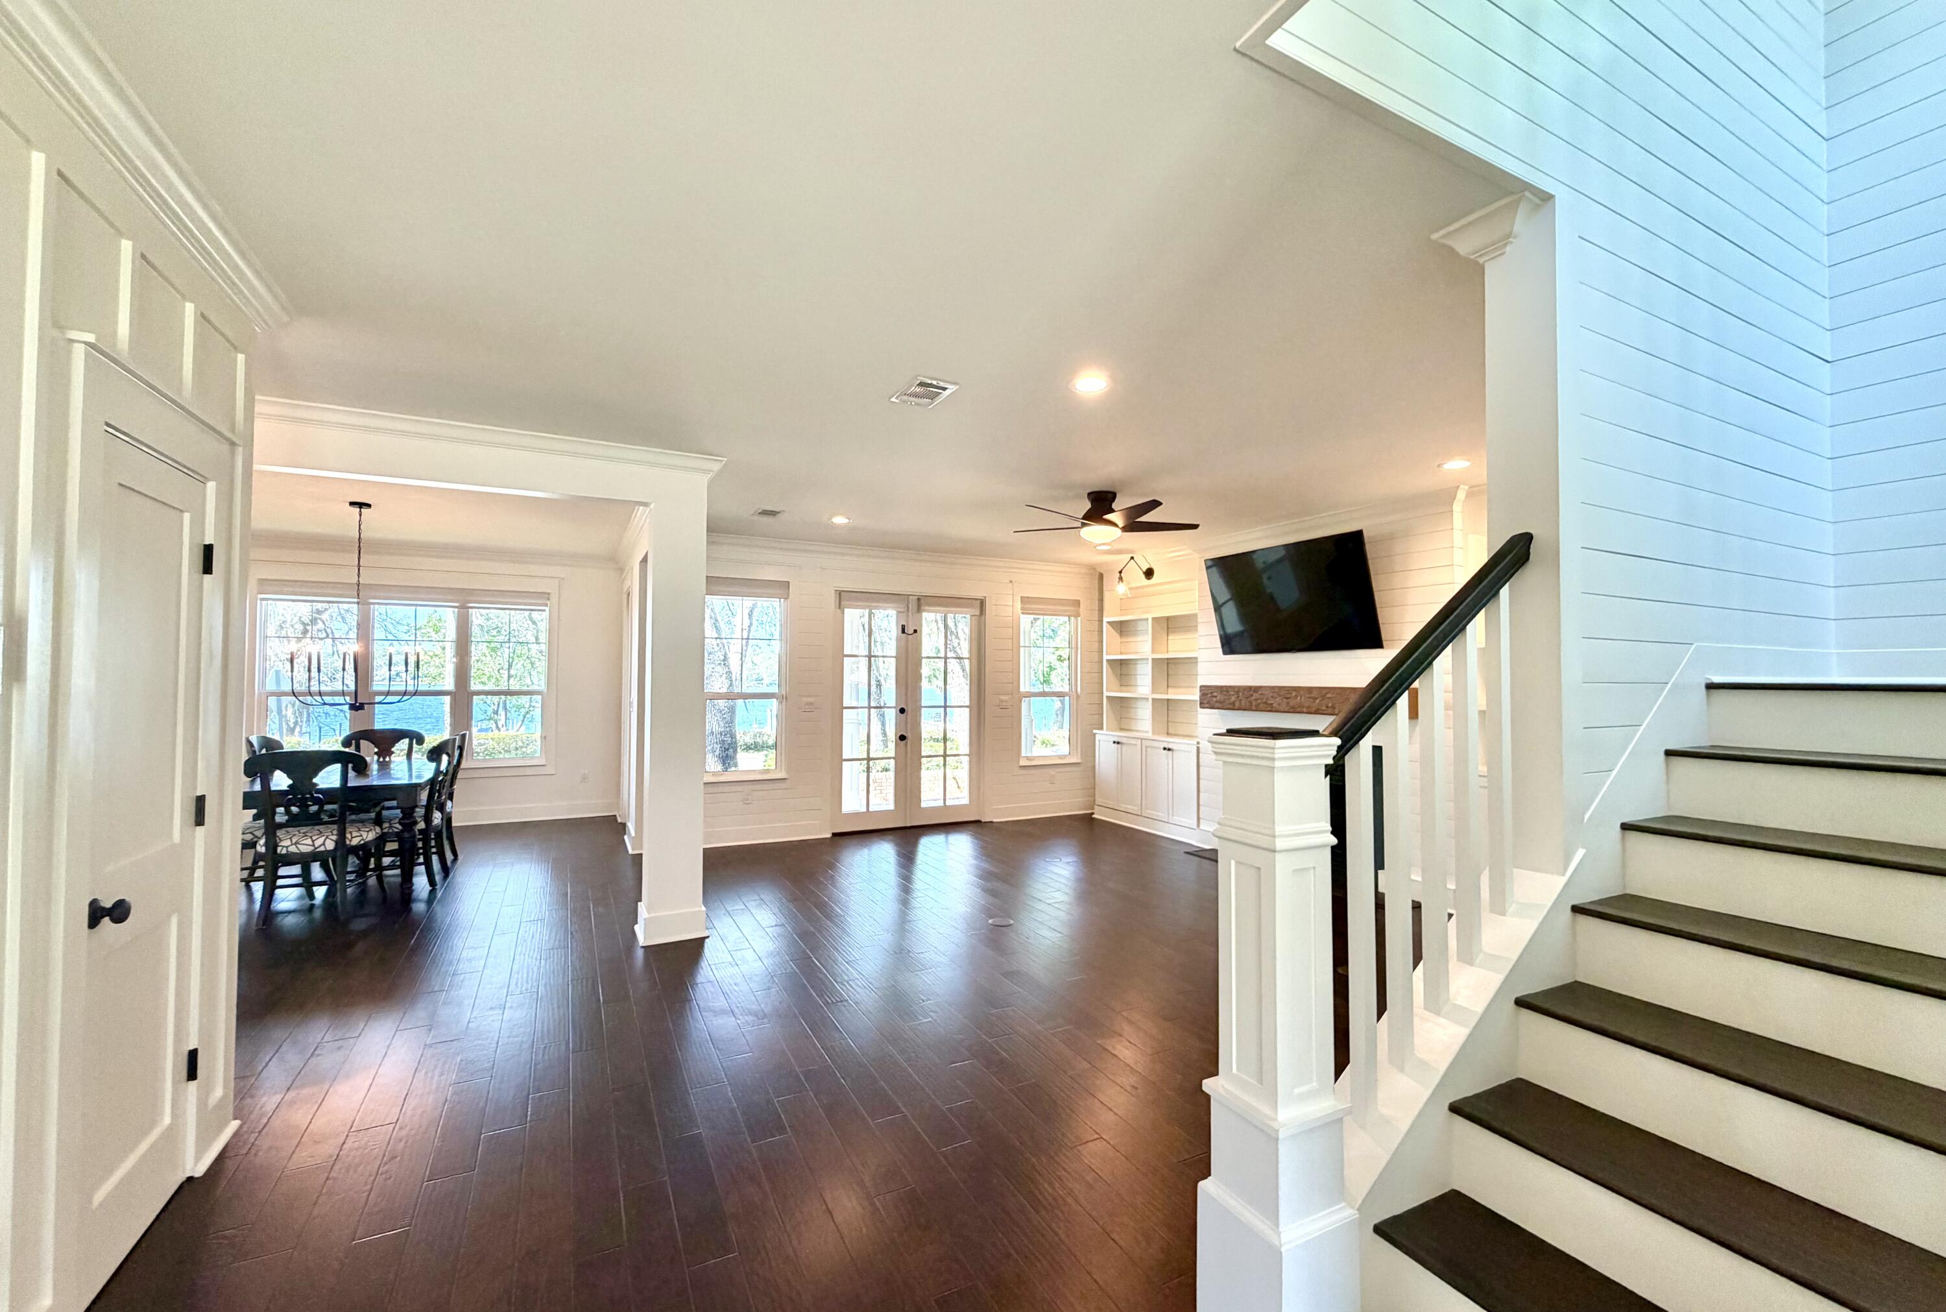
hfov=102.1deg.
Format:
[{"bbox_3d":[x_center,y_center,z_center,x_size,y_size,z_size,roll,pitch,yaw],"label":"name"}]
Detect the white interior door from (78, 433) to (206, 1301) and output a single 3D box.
[{"bbox_3d":[-2.164,0.494,2.049,0.040,2.035,0.610,1,-2,-28],"label":"white interior door"}]

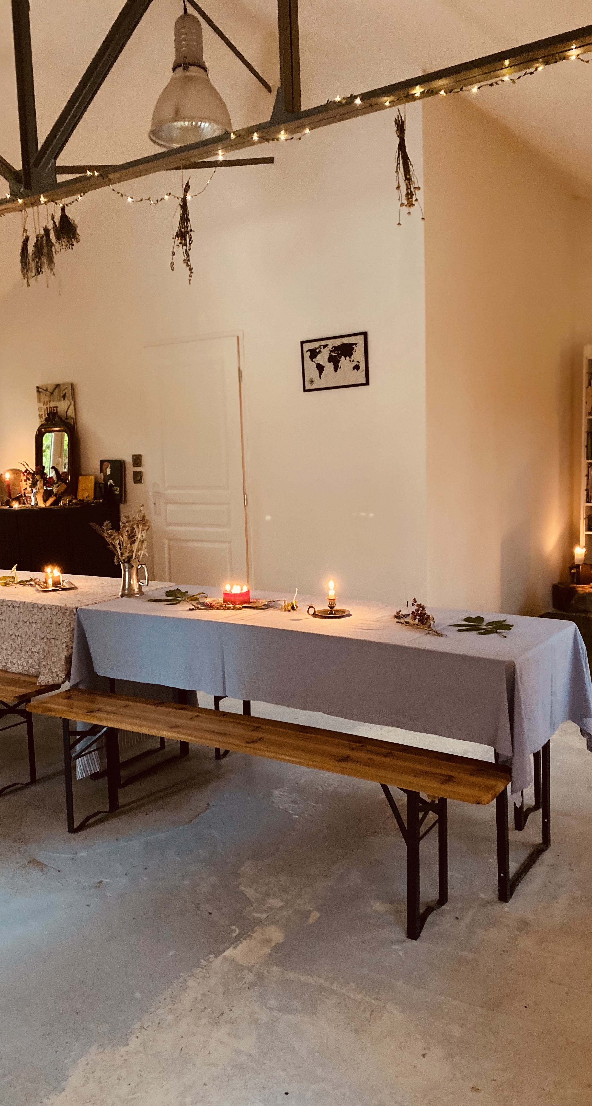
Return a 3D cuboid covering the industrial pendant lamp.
[{"bbox_3d":[-0.545,-2.424,4.179,0.415,0.619,0.415,-2,7,0],"label":"industrial pendant lamp"}]

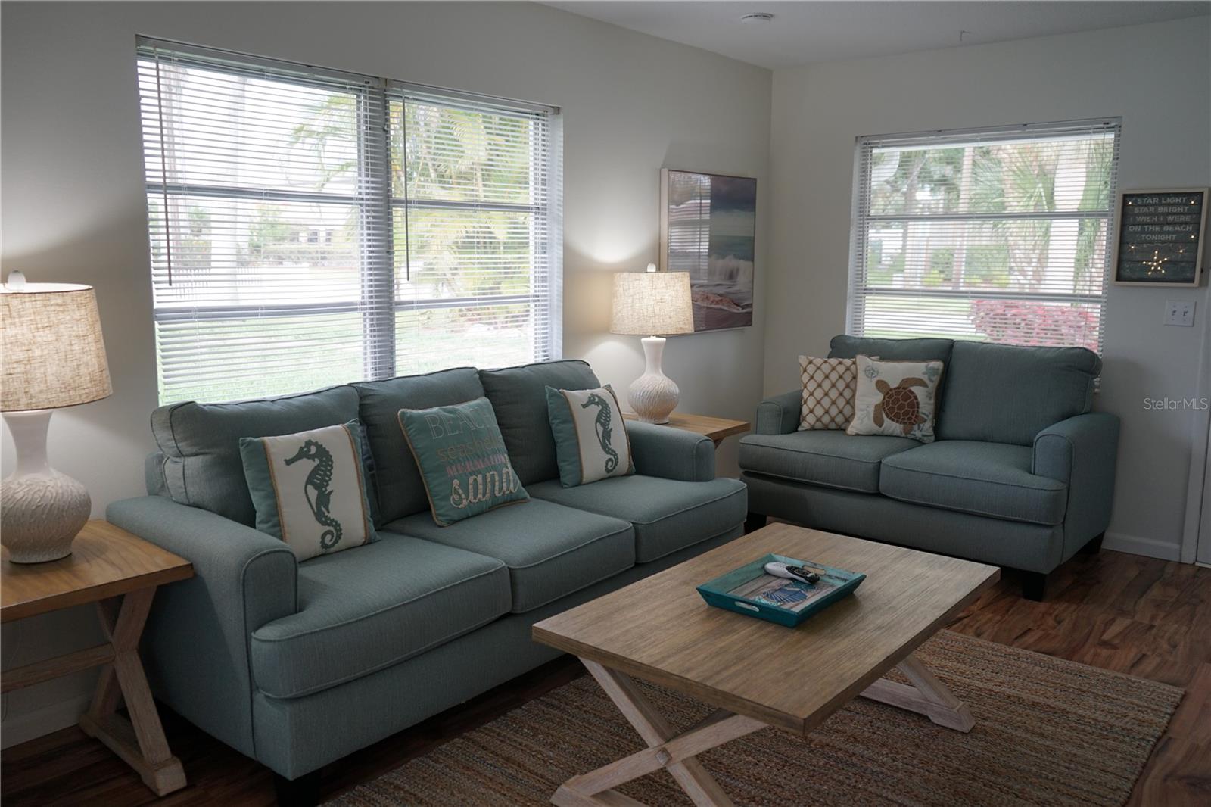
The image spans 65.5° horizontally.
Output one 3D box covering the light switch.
[{"bbox_3d":[2.618,-0.409,4.292,0.116,0.115,0.016,8,12,40],"label":"light switch"}]

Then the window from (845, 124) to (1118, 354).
[{"bbox_3d":[1.910,-0.769,4.920,1.320,1.280,0.100,8,12,40],"label":"window"}]

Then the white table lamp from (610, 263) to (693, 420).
[{"bbox_3d":[0.218,-0.286,4.491,0.400,0.750,0.400,0,9,0],"label":"white table lamp"}]

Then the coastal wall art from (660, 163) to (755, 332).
[{"bbox_3d":[0.570,-0.817,5.143,0.050,0.845,0.850,8,12,40],"label":"coastal wall art"}]

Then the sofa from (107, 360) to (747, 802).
[{"bbox_3d":[-0.466,0.416,3.325,0.940,0.970,2.070,9,13,41],"label":"sofa"}]

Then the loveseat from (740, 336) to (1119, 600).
[{"bbox_3d":[1.560,0.203,4.612,1.520,0.990,0.930,8,12,38],"label":"loveseat"}]

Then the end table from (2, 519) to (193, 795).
[{"bbox_3d":[-1.507,0.731,2.485,0.600,0.614,0.610,8,12,40],"label":"end table"}]

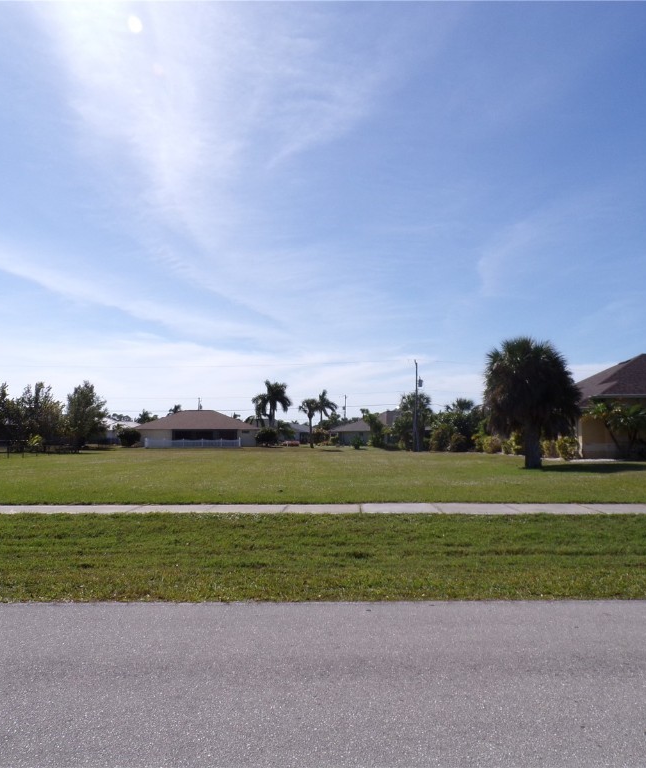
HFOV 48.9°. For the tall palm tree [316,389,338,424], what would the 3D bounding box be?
[{"bbox_3d":[0.487,5.368,114.922,4.200,9.140,4.200,0,-4,2],"label":"tall palm tree"}]

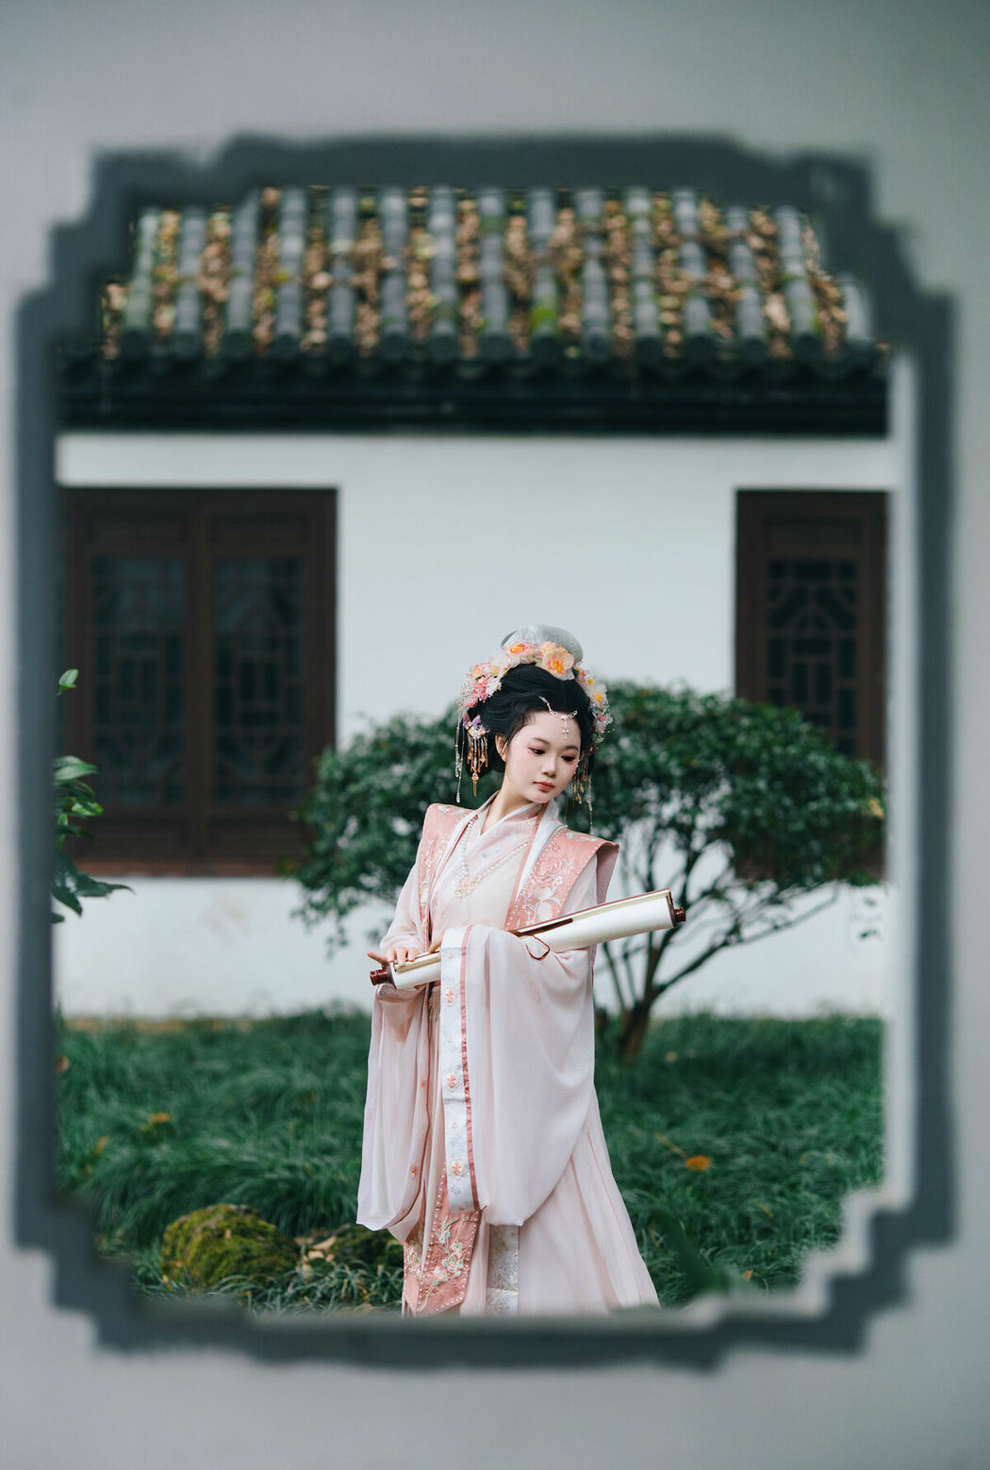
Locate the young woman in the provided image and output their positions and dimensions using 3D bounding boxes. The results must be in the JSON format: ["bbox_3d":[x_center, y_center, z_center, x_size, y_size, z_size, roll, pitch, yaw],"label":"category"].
[{"bbox_3d":[0.033,0.634,10.400,0.600,1.690,0.500,0,0,33],"label":"young woman"}]

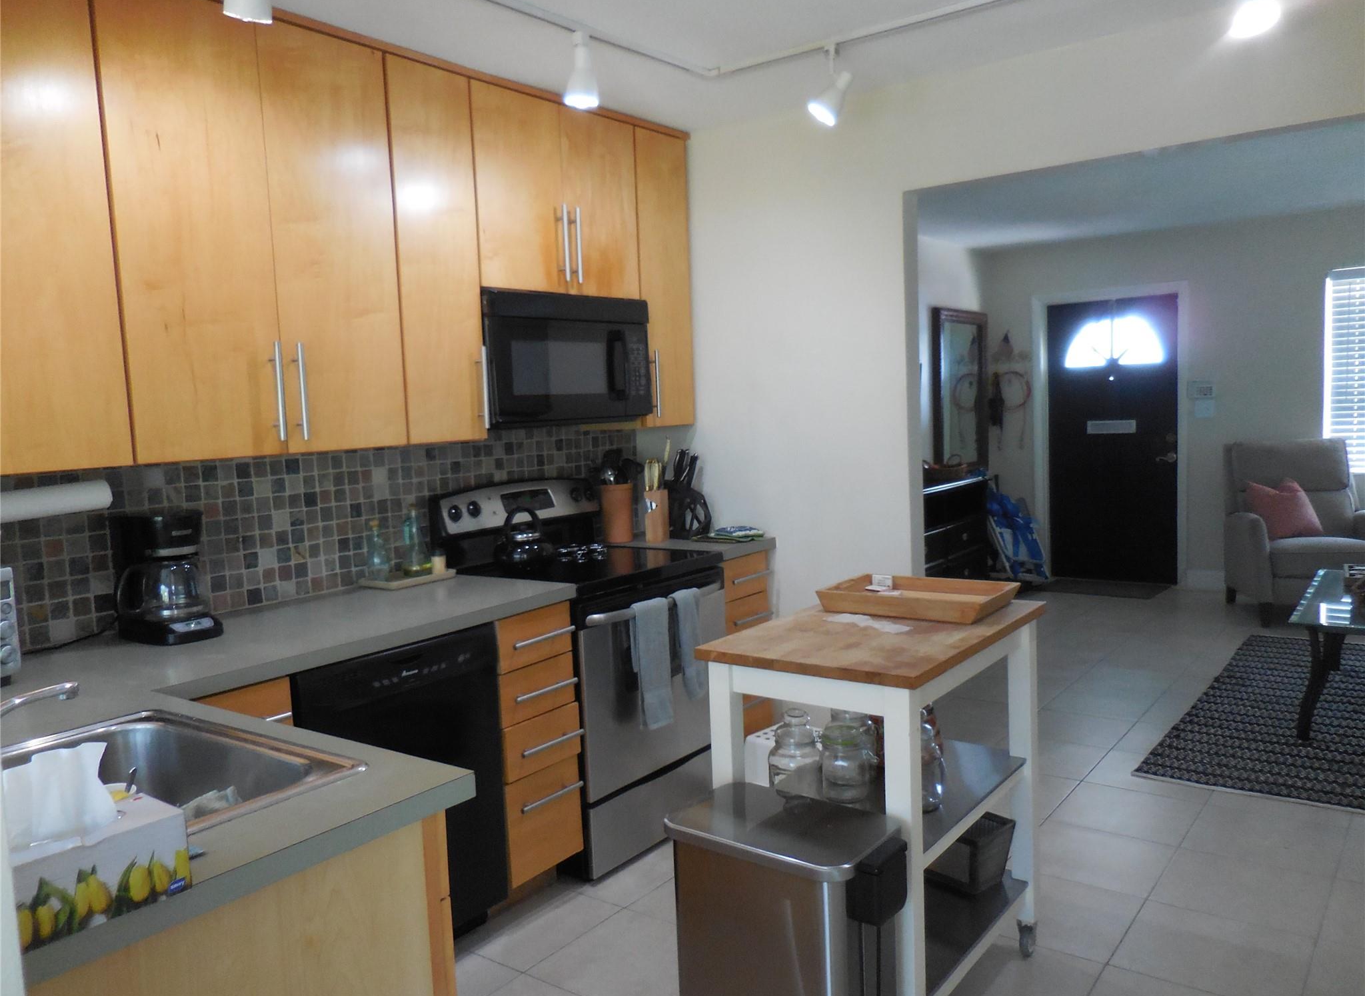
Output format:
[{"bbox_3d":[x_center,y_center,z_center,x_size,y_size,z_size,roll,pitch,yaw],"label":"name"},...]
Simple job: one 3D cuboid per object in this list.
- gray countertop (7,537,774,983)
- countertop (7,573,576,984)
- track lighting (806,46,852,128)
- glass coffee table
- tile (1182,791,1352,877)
[{"bbox_3d":[-0.423,0.307,2.451,1.587,0.036,2.890,1,6,38],"label":"gray countertop"},{"bbox_3d":[-0.748,0.357,2.035,1.587,0.036,1.829,1,6,38],"label":"countertop"},{"bbox_3d":[0.451,-1.260,3.002,0.135,0.235,0.095,-3,5,-3],"label":"track lighting"},{"bbox_3d":[3.058,0.667,4.175,0.690,0.480,1.350,1,6,38],"label":"glass coffee table"},{"bbox_3d":[1.851,1.083,3.137,0.398,0.010,0.410,2,7,38],"label":"tile"}]

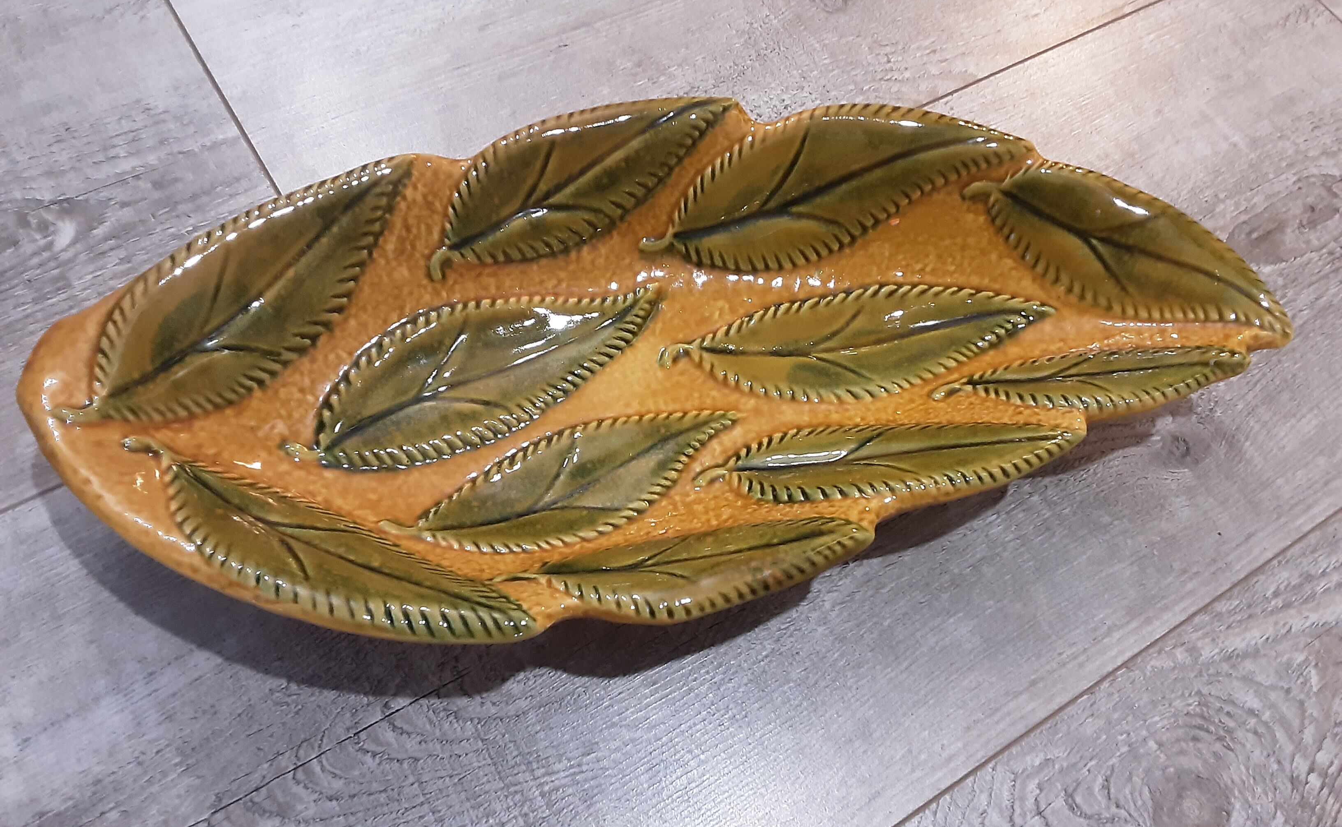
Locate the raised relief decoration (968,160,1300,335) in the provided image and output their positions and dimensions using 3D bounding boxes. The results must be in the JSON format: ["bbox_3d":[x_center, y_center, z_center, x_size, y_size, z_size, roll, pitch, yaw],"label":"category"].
[{"bbox_3d":[0.147,-0.053,0.351,0.107,0.013,0.046,33,76,14],"label":"raised relief decoration"}]

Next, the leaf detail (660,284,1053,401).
[{"bbox_3d":[0.059,-0.022,0.340,0.126,0.015,0.038,-5,65,-10],"label":"leaf detail"}]

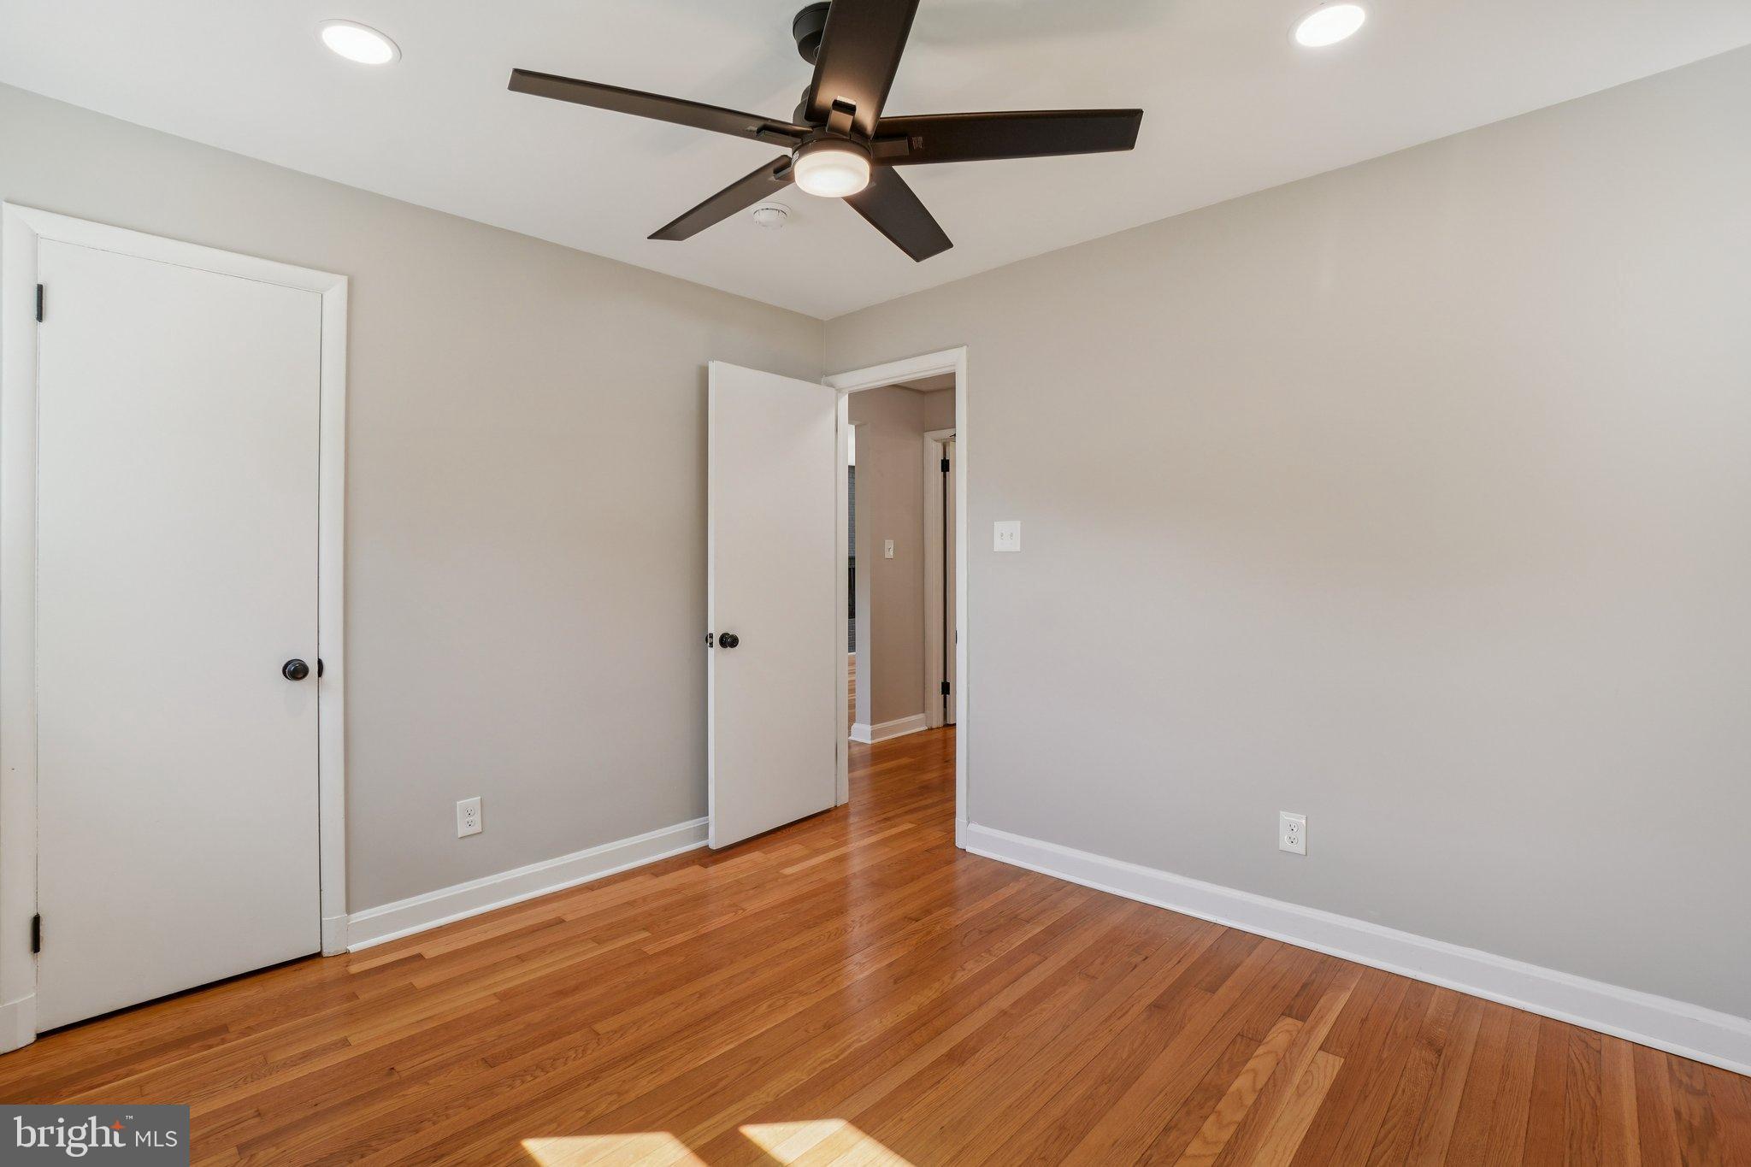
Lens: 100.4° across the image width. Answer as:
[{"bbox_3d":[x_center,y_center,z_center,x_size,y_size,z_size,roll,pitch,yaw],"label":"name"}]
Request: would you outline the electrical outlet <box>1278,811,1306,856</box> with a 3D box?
[{"bbox_3d":[1.337,0.804,2.340,0.077,0.124,0.010,1,1,40],"label":"electrical outlet"}]

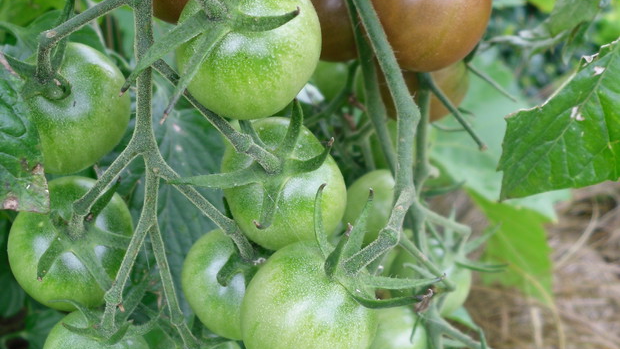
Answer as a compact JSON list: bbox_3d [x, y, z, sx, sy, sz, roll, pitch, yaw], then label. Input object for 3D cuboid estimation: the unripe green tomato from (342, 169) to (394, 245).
[{"bbox_3d":[0.026,0.012,0.309,0.029,0.028,0.029,0,24,0],"label":"unripe green tomato"}]

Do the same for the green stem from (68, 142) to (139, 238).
[{"bbox_3d":[-0.064,0.005,0.267,0.008,0.035,0.006,36,7,0],"label":"green stem"}]

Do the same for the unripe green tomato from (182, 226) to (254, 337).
[{"bbox_3d":[-0.023,0.034,0.263,0.033,0.032,0.033,4,59,-11],"label":"unripe green tomato"}]

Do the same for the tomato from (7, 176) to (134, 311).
[{"bbox_3d":[-0.080,0.023,0.286,0.043,0.043,0.041,16,-16,-5],"label":"tomato"}]

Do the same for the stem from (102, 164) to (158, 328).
[{"bbox_3d":[-0.058,0.024,0.274,0.008,0.058,0.006,18,17,0],"label":"stem"}]

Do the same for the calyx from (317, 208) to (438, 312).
[{"bbox_3d":[0.018,0.023,0.229,0.032,0.014,0.032,19,36,-35],"label":"calyx"}]

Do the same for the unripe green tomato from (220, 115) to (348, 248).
[{"bbox_3d":[-0.008,0.003,0.247,0.037,0.037,0.035,-2,-18,6],"label":"unripe green tomato"}]

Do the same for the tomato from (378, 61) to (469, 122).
[{"bbox_3d":[0.041,-0.036,0.314,0.034,0.033,0.034,0,60,0],"label":"tomato"}]

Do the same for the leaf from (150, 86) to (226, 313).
[{"bbox_3d":[-0.047,0.009,0.325,0.040,0.087,0.022,3,0,-11],"label":"leaf"}]

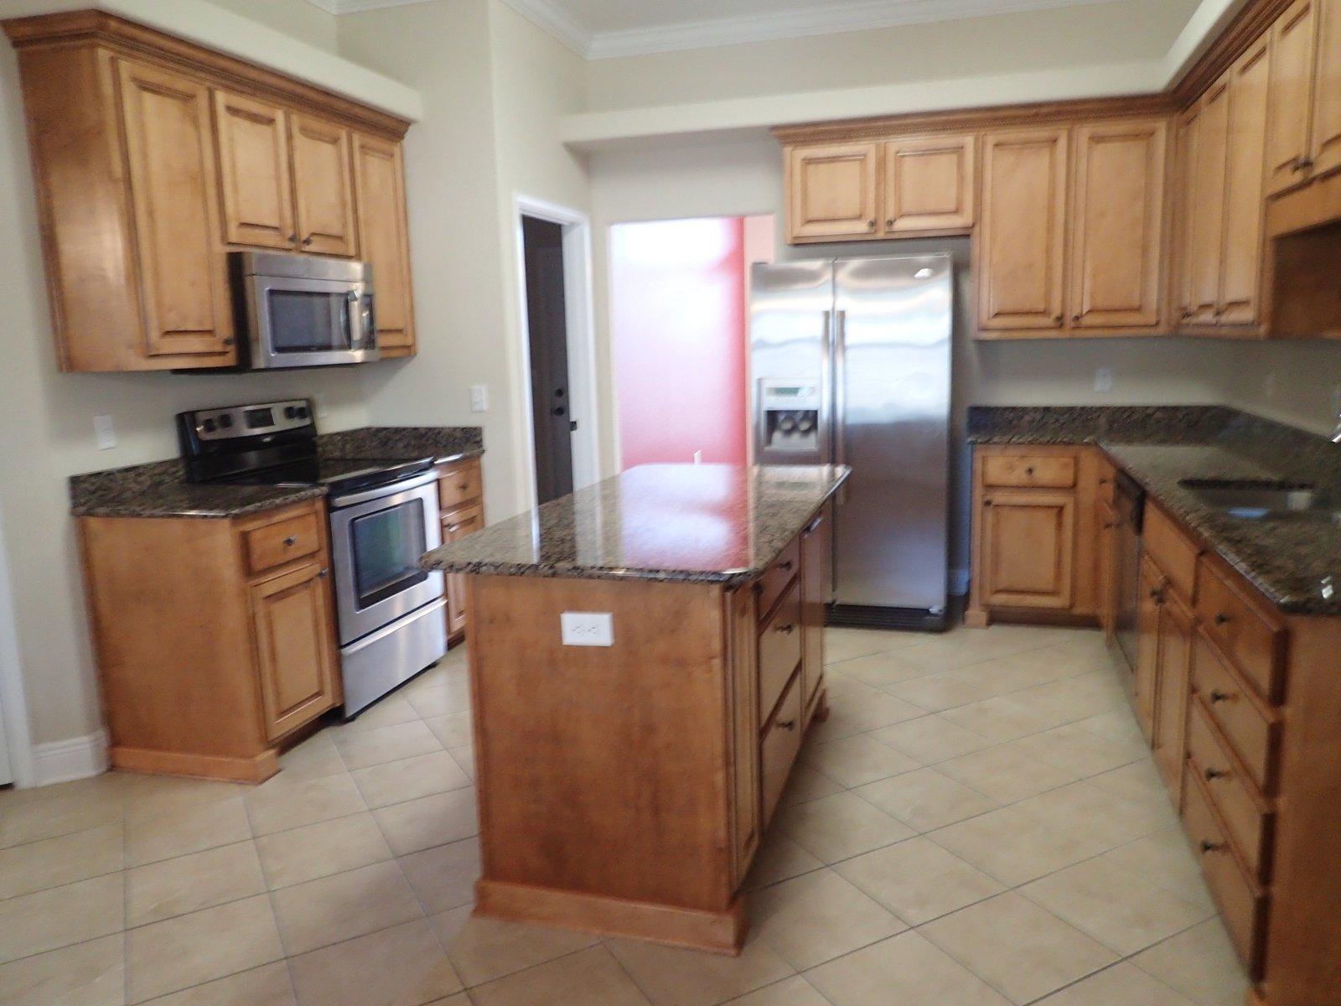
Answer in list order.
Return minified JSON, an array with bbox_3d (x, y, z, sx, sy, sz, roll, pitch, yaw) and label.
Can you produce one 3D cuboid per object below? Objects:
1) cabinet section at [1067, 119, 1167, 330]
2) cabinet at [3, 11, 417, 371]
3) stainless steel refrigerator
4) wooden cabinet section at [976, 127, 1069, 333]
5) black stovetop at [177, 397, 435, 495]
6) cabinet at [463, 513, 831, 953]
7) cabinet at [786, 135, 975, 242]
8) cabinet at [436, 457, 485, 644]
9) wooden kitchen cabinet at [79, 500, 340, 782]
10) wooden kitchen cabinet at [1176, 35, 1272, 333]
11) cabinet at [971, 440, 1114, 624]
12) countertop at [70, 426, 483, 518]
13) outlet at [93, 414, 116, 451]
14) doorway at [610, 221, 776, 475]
[{"bbox_3d":[2.077,-1.282,4.574,0.398,0.910,0.343,1,10,17],"label":"cabinet section"},{"bbox_3d":[-1.583,-1.065,3.727,0.380,1.050,1.680,1,10,17],"label":"cabinet"},{"bbox_3d":[0.937,-0.313,4.857,0.905,1.745,0.740,1,10,17],"label":"stainless steel refrigerator"},{"bbox_3d":[1.699,-1.291,4.688,0.392,0.910,0.343,1,10,17],"label":"wooden cabinet section"},{"bbox_3d":[-1.404,-0.247,3.896,0.610,0.310,0.760,1,10,17],"label":"black stovetop"},{"bbox_3d":[0.052,0.479,2.998,0.671,0.883,1.553,1,10,17],"label":"cabinet"},{"bbox_3d":[1.060,-1.547,4.872,0.900,0.464,0.333,1,10,17],"label":"cabinet"},{"bbox_3d":[-1.228,0.245,4.572,0.634,0.883,0.411,1,10,17],"label":"cabinet"},{"bbox_3d":[-1.587,0.452,3.425,0.634,0.883,0.481,1,10,17],"label":"wooden kitchen cabinet"},{"bbox_3d":[2.154,-1.112,3.529,0.330,0.970,1.520,1,10,17],"label":"wooden kitchen cabinet"},{"bbox_3d":[1.770,0.123,4.794,0.570,0.883,0.628,1,10,17],"label":"cabinet"},{"bbox_3d":[-1.427,-0.147,3.878,0.620,0.150,1.700,1,10,17],"label":"countertop"},{"bbox_3d":[-1.933,-0.240,3.309,0.010,0.116,0.072,1,10,17],"label":"outlet"},{"bbox_3d":[0.162,-0.548,5.539,0.930,2.060,0.140,1,10,17],"label":"doorway"}]

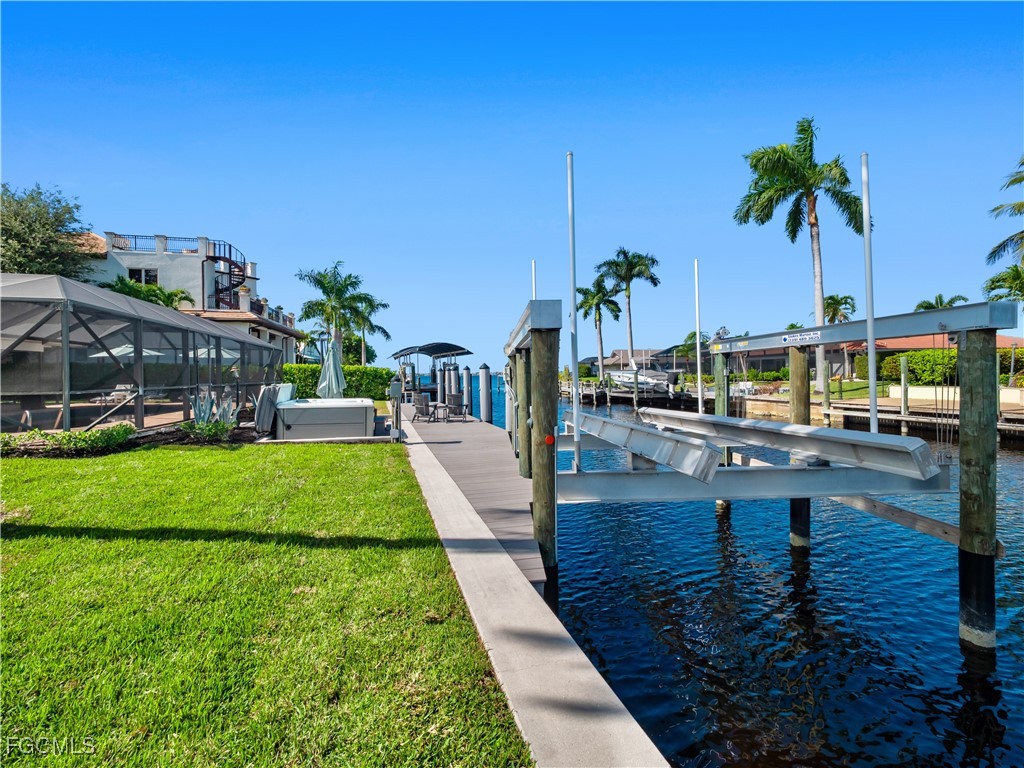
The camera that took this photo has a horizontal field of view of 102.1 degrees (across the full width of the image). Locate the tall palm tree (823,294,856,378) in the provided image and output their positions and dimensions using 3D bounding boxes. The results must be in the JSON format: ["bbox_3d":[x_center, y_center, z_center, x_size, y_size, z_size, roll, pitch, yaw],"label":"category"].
[{"bbox_3d":[23.500,-3.401,29.933,3.000,6.200,3.000,1,2,38],"label":"tall palm tree"}]

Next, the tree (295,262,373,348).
[{"bbox_3d":[-15.900,-5.303,36.893,6.300,11.100,6.300,-1,1,-23],"label":"tree"}]

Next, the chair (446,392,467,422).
[{"bbox_3d":[-1.670,0.710,12.600,0.720,0.880,0.800,0,1,0],"label":"chair"}]

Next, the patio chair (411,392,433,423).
[{"bbox_3d":[-2.700,0.710,12.600,0.720,0.880,0.800,0,1,8],"label":"patio chair"}]

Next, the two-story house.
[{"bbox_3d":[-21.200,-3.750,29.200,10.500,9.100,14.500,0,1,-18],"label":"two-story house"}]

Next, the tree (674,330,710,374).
[{"bbox_3d":[19.950,-3.170,46.000,3.800,5.500,3.800,0,1,0],"label":"tree"}]

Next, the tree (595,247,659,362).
[{"bbox_3d":[13.400,-7.941,47.839,7.000,16.300,7.000,0,1,15],"label":"tree"}]

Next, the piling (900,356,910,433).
[{"bbox_3d":[16.970,0.530,17.850,0.240,3.380,0.240,0,1,-18],"label":"piling"}]

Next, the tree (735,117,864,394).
[{"bbox_3d":[16.600,-7.470,23.843,6.800,16.000,6.800,1,1,34],"label":"tree"}]

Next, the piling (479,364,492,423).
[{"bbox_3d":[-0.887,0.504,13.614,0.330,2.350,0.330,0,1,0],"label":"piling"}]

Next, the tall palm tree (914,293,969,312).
[{"bbox_3d":[46.500,-5.227,44.897,4.300,9.500,4.300,-1,2,-44],"label":"tall palm tree"}]

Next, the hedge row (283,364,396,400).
[{"bbox_3d":[-9.400,-0.010,22.600,6.000,1.900,1.300,0,1,-18],"label":"hedge row"}]

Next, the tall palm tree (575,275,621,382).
[{"bbox_3d":[10.100,-6.150,48.000,5.300,12.600,5.300,0,1,0],"label":"tall palm tree"}]

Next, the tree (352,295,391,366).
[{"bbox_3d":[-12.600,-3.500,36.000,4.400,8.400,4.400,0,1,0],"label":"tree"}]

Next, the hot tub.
[{"bbox_3d":[-4.635,0.892,10.722,2.100,0.820,2.150,0,1,-18],"label":"hot tub"}]

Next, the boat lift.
[{"bbox_3d":[2.205,0.782,5.943,4.400,3.130,4.500,0,1,-3],"label":"boat lift"}]

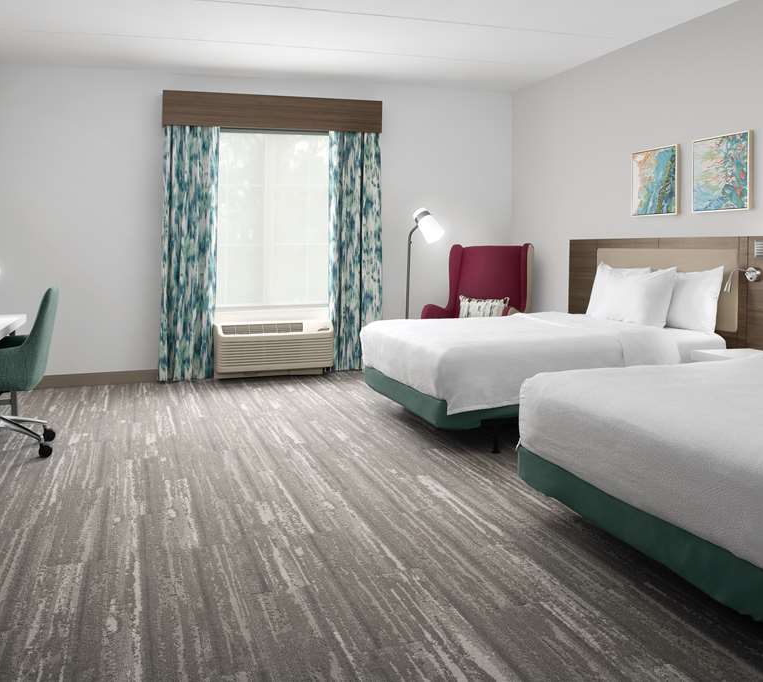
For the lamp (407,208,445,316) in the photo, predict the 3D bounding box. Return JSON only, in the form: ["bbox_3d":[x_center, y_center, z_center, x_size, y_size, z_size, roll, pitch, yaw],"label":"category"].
[{"bbox_3d":[0.390,-0.445,6.330,0.450,1.571,0.260,4,7,30],"label":"lamp"}]

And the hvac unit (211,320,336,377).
[{"bbox_3d":[-1.009,0.080,6.400,1.080,0.440,0.240,-2,8,-17],"label":"hvac unit"}]

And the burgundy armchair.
[{"bbox_3d":[0.875,-0.266,6.150,0.780,1.220,0.800,5,9,33],"label":"burgundy armchair"}]

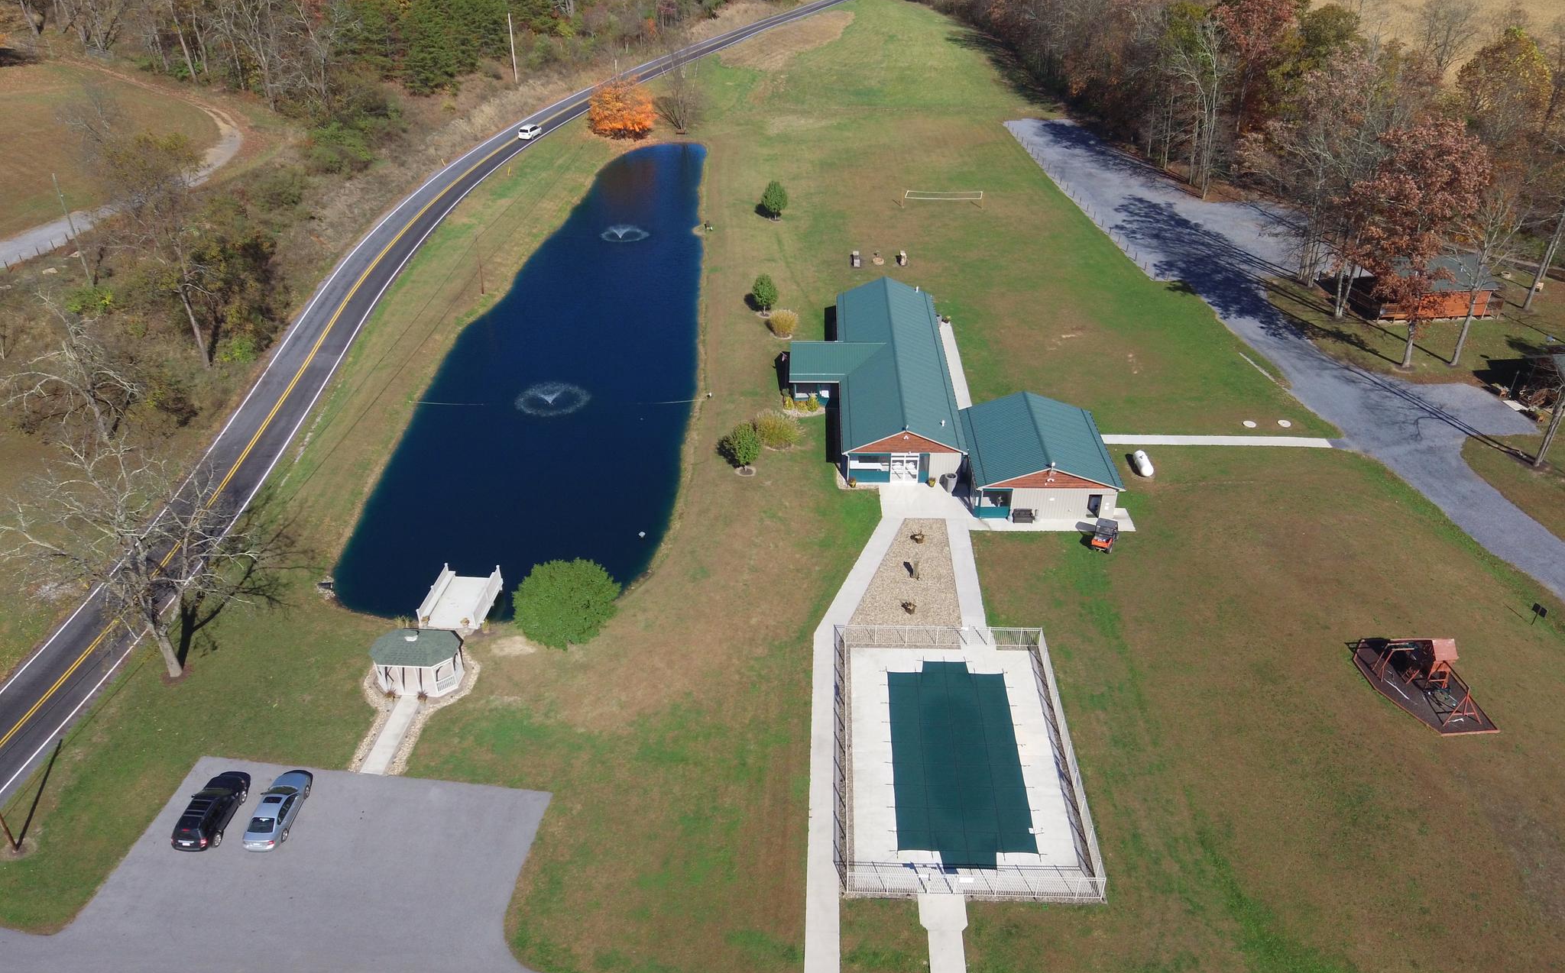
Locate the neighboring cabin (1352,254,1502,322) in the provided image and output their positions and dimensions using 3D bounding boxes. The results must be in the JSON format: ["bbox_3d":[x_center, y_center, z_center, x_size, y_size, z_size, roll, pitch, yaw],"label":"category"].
[{"bbox_3d":[66.483,-20.997,93.716,12.300,5.000,7.000,-1,35,1],"label":"neighboring cabin"}]

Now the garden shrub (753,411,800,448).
[{"bbox_3d":[-0.454,-4.919,79.178,3.700,2.100,3.700,-2,36,0],"label":"garden shrub"}]

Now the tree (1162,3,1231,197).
[{"bbox_3d":[55.304,-51.900,123.063,7.760,24.750,7.760,-2,36,0],"label":"tree"}]

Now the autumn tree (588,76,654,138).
[{"bbox_3d":[-27.857,-65.260,156.031,11.210,10.160,11.210,-2,36,0],"label":"autumn tree"}]

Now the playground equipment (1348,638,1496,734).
[{"bbox_3d":[39.038,10.869,54.414,5.800,3.200,7.700,-2,36,0],"label":"playground equipment"}]

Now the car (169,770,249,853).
[{"bbox_3d":[-31.159,17.512,49.288,1.880,1.720,4.650,0,36,2],"label":"car"}]

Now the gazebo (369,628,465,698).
[{"bbox_3d":[-22.478,10.484,55.807,5.200,3.500,3.500,0,35,2],"label":"gazebo"}]

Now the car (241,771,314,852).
[{"bbox_3d":[-27.082,17.390,48.416,1.830,1.450,4.800,0,35,1],"label":"car"}]

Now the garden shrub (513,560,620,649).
[{"bbox_3d":[-13.902,7.507,58.416,6.900,4.900,6.800,-1,35,0],"label":"garden shrub"}]

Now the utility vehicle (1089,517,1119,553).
[{"bbox_3d":[23.784,3.409,66.561,1.500,1.950,2.850,13,38,20],"label":"utility vehicle"}]

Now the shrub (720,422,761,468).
[{"bbox_3d":[-2.909,-3.085,74.621,2.280,4.430,2.280,-2,36,0],"label":"shrub"}]

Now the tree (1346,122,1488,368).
[{"bbox_3d":[55.594,-21.080,78.532,11.000,20.500,11.000,-1,35,0],"label":"tree"}]

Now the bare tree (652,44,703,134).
[{"bbox_3d":[-17.170,-64.965,148.505,8.000,13.200,8.000,-1,35,0],"label":"bare tree"}]

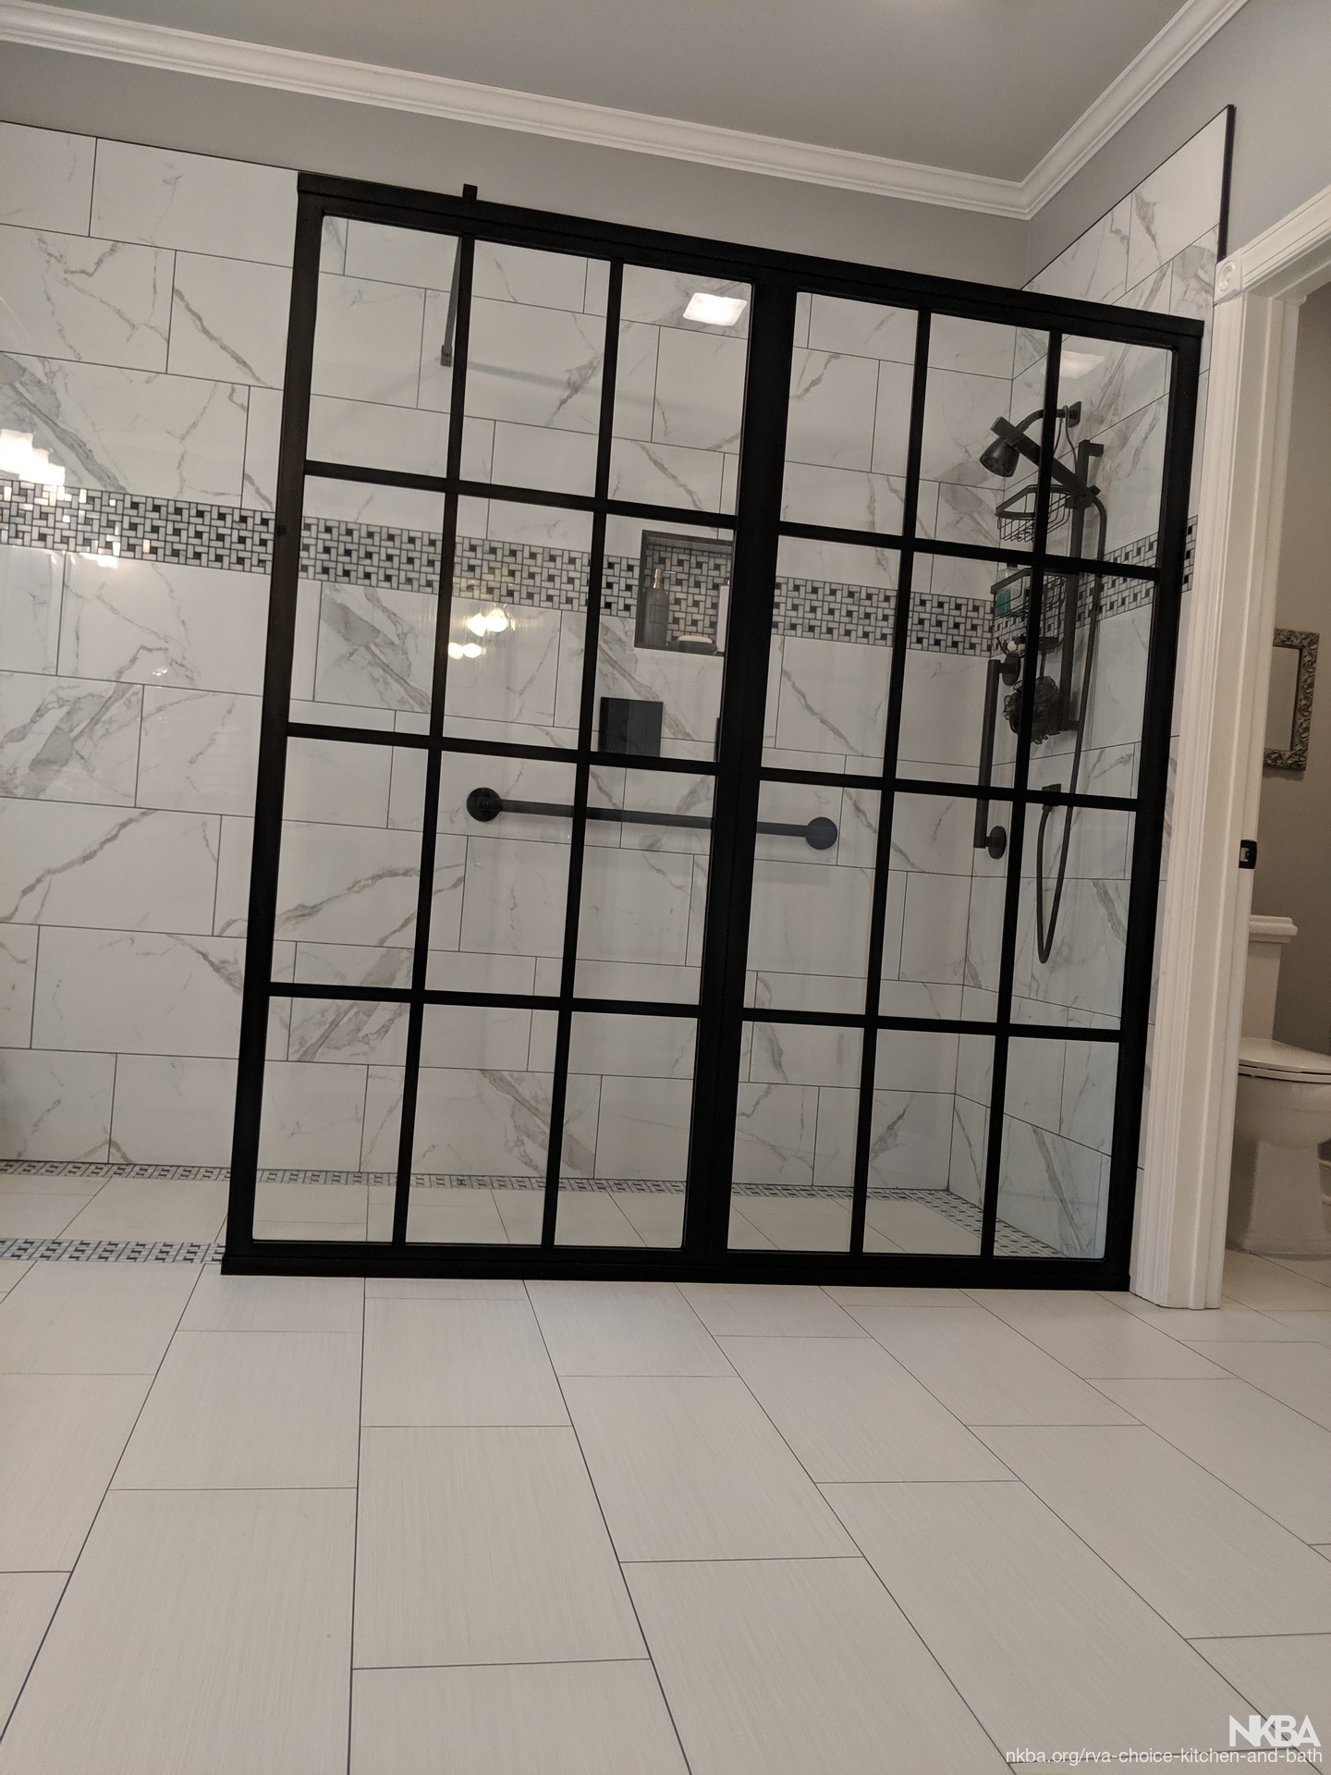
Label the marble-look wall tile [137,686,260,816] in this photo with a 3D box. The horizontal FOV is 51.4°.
[{"bbox_3d":[-1.006,-0.326,3.508,0.610,0.304,0.010,4,0,-12],"label":"marble-look wall tile"}]

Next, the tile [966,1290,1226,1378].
[{"bbox_3d":[0.812,0.866,2.736,0.303,0.010,0.596,4,0,-12],"label":"tile"}]

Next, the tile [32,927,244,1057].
[{"bbox_3d":[-1.250,0.269,3.469,0.610,0.303,0.010,4,0,-12],"label":"tile"}]

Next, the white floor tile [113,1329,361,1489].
[{"bbox_3d":[-0.606,0.761,2.045,0.303,0.010,0.596,4,0,-12],"label":"white floor tile"}]

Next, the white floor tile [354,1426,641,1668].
[{"bbox_3d":[-0.224,0.792,1.707,0.303,0.010,0.596,4,0,-12],"label":"white floor tile"}]

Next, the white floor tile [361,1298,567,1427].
[{"bbox_3d":[-0.345,0.780,2.293,0.303,0.010,0.596,4,0,-12],"label":"white floor tile"}]

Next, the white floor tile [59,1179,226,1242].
[{"bbox_3d":[-1.130,0.716,3.071,0.303,0.010,0.550,4,0,-12],"label":"white floor tile"}]

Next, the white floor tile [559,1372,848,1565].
[{"bbox_3d":[0.035,0.810,1.964,0.303,0.010,0.596,4,0,-12],"label":"white floor tile"}]

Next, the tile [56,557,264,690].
[{"bbox_3d":[-1.183,-0.647,3.464,0.610,0.303,0.010,4,0,-12],"label":"tile"}]

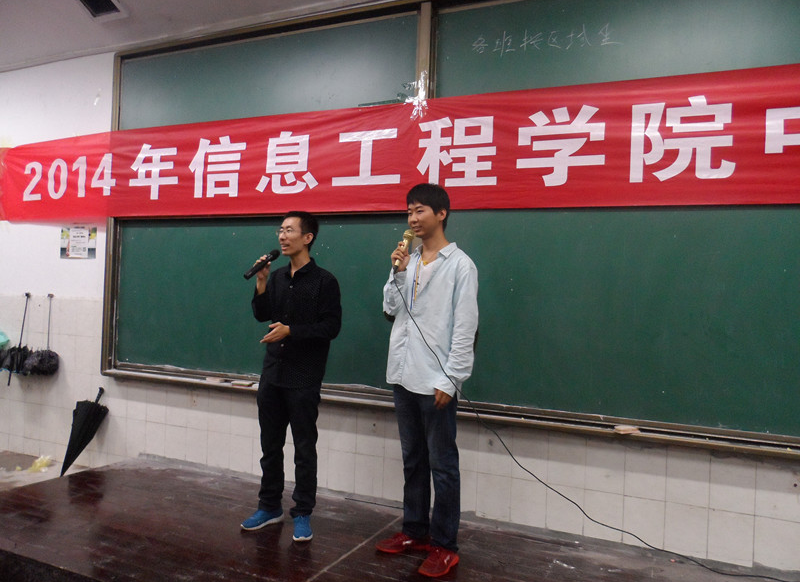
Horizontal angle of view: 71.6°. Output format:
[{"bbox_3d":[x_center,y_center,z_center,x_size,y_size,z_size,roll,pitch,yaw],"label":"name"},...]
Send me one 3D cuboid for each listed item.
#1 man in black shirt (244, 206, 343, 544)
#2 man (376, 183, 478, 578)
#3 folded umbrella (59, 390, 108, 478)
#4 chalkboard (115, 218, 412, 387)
[{"bbox_3d":[-0.565,0.421,2.933,0.510,1.675,0.460,2,0,28],"label":"man in black shirt"},{"bbox_3d":[0.147,0.384,2.666,0.510,1.800,0.420,2,0,40],"label":"man"},{"bbox_3d":[-2.417,1.079,4.244,0.200,0.710,0.170,18,-9,22],"label":"folded umbrella"},{"bbox_3d":[-1.069,0.030,3.784,2.480,1.131,0.050,2,0,22],"label":"chalkboard"}]

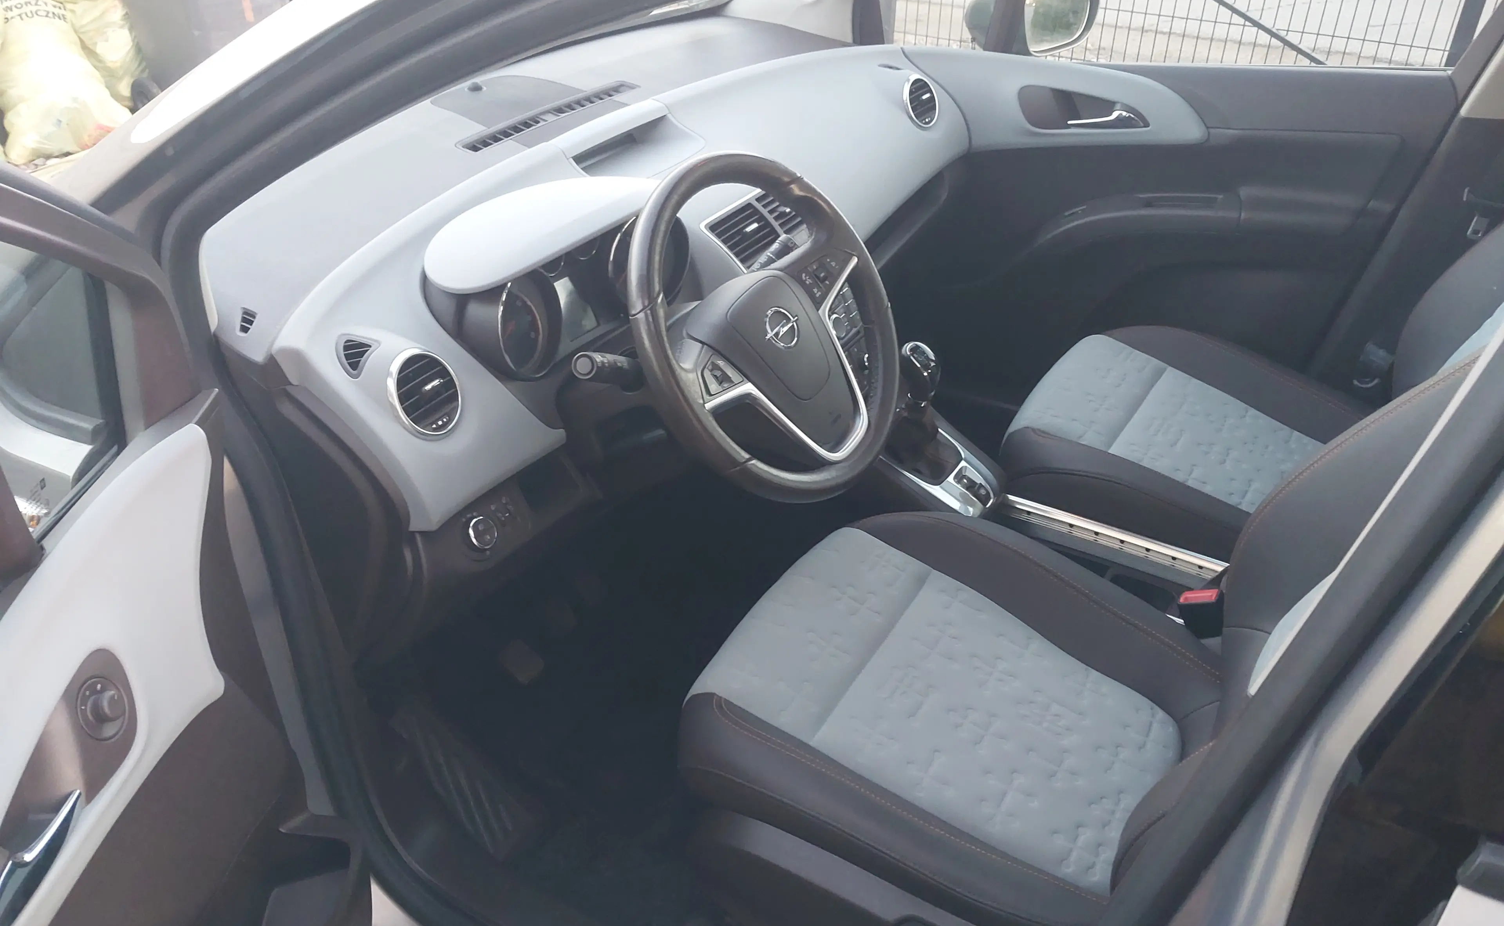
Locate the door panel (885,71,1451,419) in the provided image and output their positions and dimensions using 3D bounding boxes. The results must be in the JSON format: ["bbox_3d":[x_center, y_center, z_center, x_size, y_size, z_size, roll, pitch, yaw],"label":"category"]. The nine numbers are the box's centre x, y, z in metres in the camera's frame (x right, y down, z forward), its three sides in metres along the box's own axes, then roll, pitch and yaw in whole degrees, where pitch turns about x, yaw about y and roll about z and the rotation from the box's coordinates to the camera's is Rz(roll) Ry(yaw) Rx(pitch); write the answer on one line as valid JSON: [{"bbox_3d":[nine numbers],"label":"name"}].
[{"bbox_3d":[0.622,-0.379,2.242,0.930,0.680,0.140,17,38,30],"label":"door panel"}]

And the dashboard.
[{"bbox_3d":[-0.163,-0.364,1.911,0.640,0.400,1.400,17,38,30],"label":"dashboard"}]

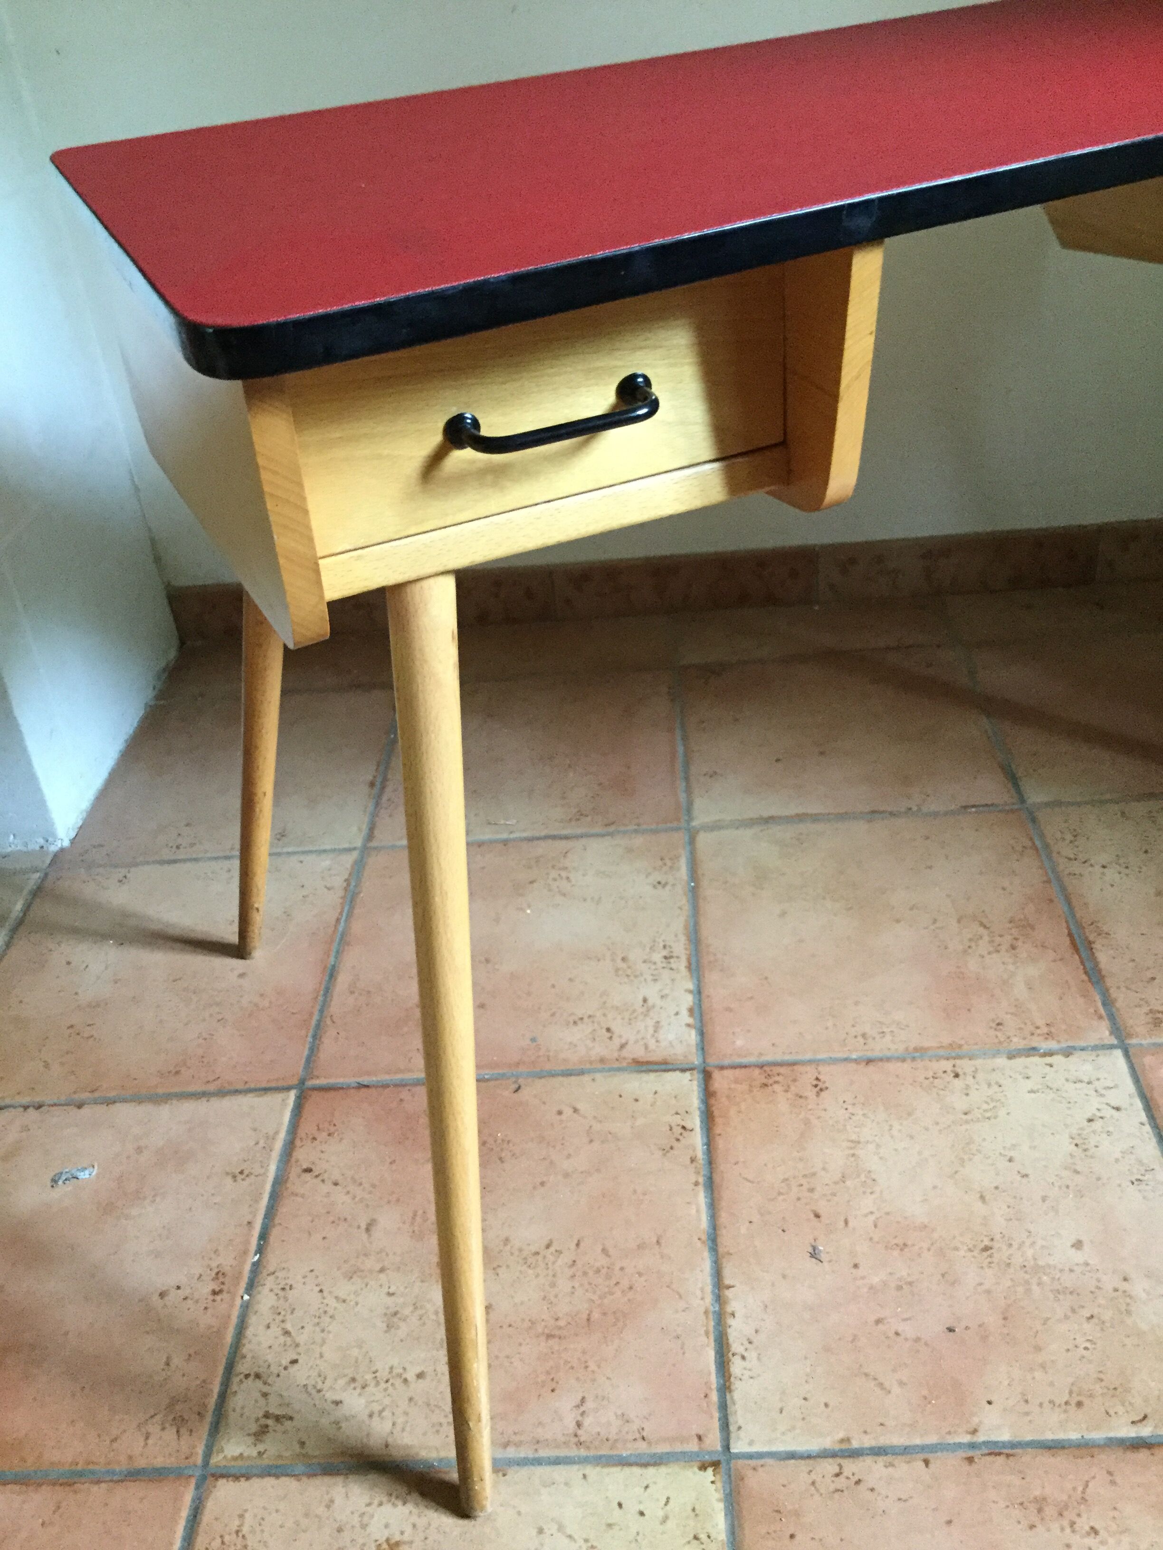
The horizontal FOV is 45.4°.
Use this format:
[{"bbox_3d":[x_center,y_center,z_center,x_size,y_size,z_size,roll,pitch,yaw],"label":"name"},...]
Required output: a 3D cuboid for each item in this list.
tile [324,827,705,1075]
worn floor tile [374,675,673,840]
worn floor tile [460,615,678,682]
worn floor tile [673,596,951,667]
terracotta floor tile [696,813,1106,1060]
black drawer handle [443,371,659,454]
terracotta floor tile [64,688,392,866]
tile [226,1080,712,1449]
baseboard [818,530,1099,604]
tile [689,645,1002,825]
[{"bbox_3d":[-0.064,0.165,1.318,0.336,0.012,0.332,-4,34,4],"label":"tile"},{"bbox_3d":[-0.055,-0.023,1.600,0.336,0.012,0.332,-4,34,4],"label":"worn floor tile"},{"bbox_3d":[-0.049,-0.158,1.803,0.336,0.012,0.142,-4,34,4],"label":"worn floor tile"},{"bbox_3d":[0.292,-0.180,1.777,0.336,0.012,0.142,-4,34,4],"label":"worn floor tile"},{"bbox_3d":[0.277,0.143,1.293,0.336,0.012,0.332,-4,34,4],"label":"terracotta floor tile"},{"bbox_3d":[-0.009,-0.164,0.641,0.105,0.017,0.029,-18,35,-16],"label":"black drawer handle"},{"bbox_3d":[-0.393,-0.001,1.625,0.330,0.012,0.332,-4,34,4],"label":"terracotta floor tile"},{"bbox_3d":[-0.073,0.353,1.036,0.336,0.012,0.332,-4,34,4],"label":"tile"},{"bbox_3d":[0.485,-0.275,1.798,0.349,0.085,0.011,-4,34,4],"label":"baseboard"},{"bbox_3d":[0.285,-0.045,1.574,0.336,0.012,0.332,-4,34,4],"label":"tile"}]

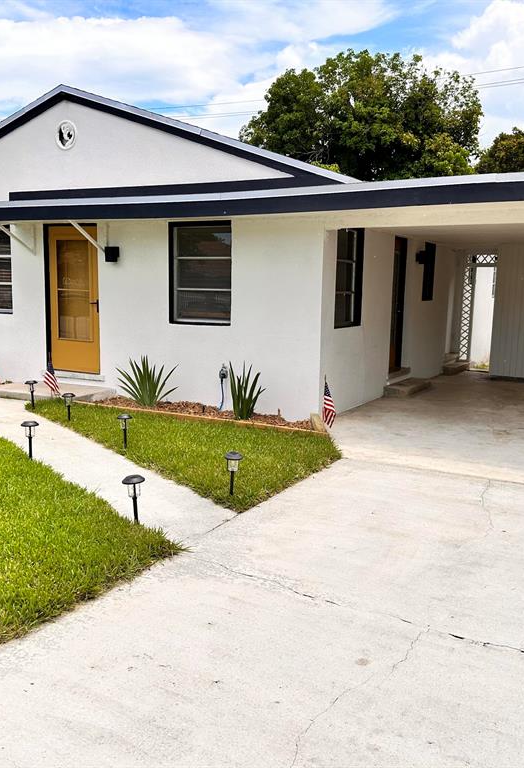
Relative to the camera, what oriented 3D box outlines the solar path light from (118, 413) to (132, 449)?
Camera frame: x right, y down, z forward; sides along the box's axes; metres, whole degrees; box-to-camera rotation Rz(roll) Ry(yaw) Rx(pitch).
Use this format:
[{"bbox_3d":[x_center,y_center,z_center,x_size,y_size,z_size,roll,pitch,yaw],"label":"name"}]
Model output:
[{"bbox_3d":[-1.297,0.450,6.740,0.138,0.340,0.138,-1,8,-11],"label":"solar path light"}]

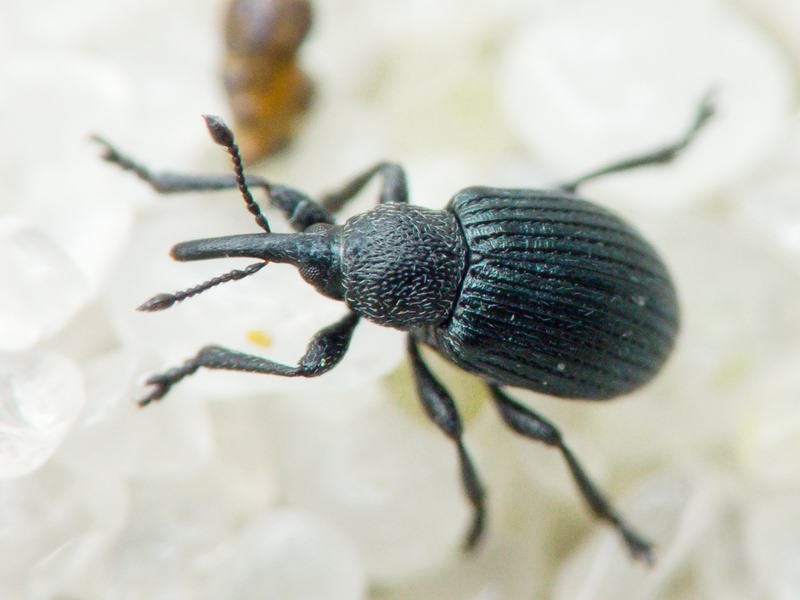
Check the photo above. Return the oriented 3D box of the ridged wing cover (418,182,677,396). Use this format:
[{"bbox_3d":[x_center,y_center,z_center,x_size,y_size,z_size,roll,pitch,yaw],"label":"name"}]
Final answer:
[{"bbox_3d":[0.001,0.000,0.031,0.002,0.001,0.001,16,77,-17],"label":"ridged wing cover"}]

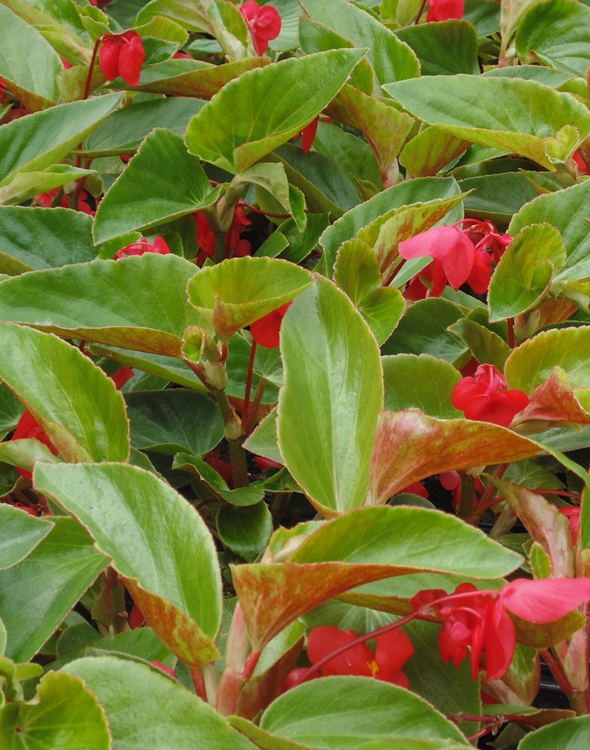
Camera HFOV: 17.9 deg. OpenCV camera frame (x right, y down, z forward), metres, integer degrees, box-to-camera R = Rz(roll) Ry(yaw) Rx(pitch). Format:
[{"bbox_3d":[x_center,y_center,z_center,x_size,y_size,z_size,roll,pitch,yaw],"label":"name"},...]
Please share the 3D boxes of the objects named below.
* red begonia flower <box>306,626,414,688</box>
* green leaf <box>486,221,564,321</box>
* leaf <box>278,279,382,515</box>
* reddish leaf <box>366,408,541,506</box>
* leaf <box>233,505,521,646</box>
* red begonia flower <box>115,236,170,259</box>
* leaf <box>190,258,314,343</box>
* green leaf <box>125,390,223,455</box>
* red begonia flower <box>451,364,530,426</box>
[{"bbox_3d":[0.027,0.120,0.790,0.045,0.035,0.025,0,35,0],"label":"red begonia flower"},{"bbox_3d":[0.118,-0.052,0.960,0.042,0.048,0.026,7,36,9],"label":"green leaf"},{"bbox_3d":[0.016,0.010,0.845,0.047,0.110,0.035,-3,23,1],"label":"leaf"},{"bbox_3d":[0.084,0.042,0.955,0.096,0.038,0.035,6,31,3],"label":"reddish leaf"},{"bbox_3d":[0.034,0.082,0.775,0.118,0.048,0.043,0,35,0],"label":"leaf"},{"bbox_3d":[-0.081,-0.060,0.985,0.034,0.033,0.026,0,35,0],"label":"red begonia flower"},{"bbox_3d":[-0.023,-0.037,0.920,0.061,0.034,0.032,0,35,0],"label":"leaf"},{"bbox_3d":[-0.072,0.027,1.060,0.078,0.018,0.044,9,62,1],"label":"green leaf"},{"bbox_3d":[0.104,0.011,1.000,0.041,0.028,0.032,0,36,0],"label":"red begonia flower"}]

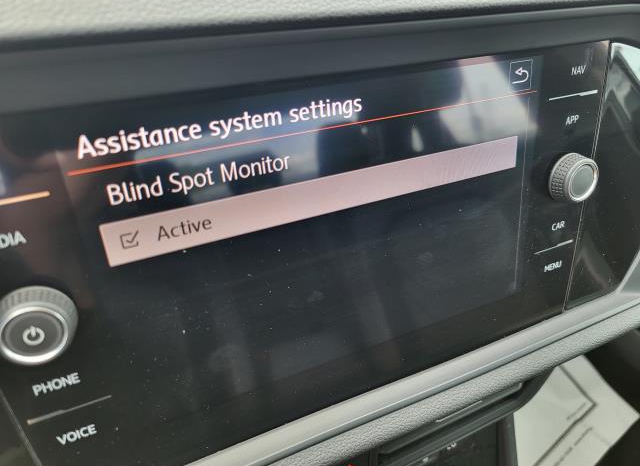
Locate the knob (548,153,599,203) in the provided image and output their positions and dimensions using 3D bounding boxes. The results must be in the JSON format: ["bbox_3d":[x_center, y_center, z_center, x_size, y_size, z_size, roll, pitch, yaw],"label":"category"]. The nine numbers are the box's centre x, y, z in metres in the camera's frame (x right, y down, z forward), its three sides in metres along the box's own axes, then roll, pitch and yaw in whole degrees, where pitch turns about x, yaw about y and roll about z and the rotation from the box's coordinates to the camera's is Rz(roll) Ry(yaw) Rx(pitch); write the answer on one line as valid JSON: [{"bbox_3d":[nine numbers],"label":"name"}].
[{"bbox_3d":[0.111,-0.024,0.210,0.022,0.022,0.009,-15,26,-21],"label":"knob"}]

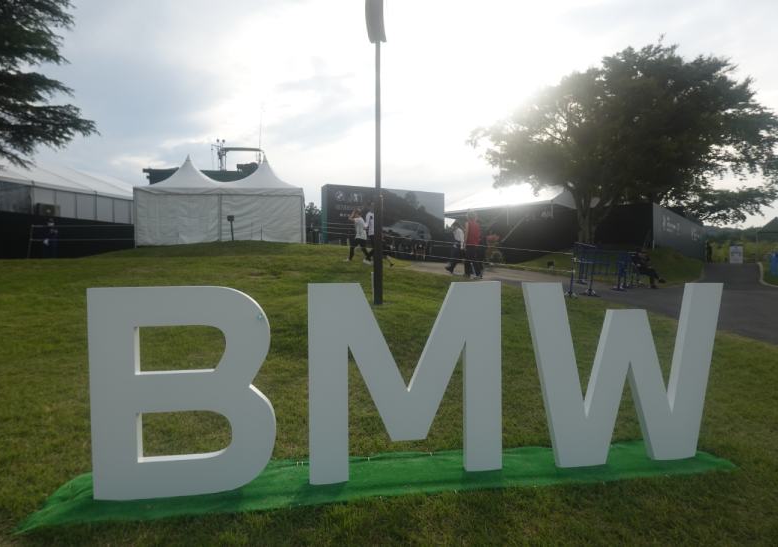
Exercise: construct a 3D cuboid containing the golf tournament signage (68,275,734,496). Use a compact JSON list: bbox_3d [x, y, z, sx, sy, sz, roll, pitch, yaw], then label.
[{"bbox_3d":[0.290,0.661,2.869,3.996,1.200,0.080,-1,2,-8],"label":"golf tournament signage"}]

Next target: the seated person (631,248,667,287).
[{"bbox_3d":[7.830,-0.151,13.800,1.000,1.250,0.580,0,2,12],"label":"seated person"}]

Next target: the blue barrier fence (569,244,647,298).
[{"bbox_3d":[5.419,-0.087,11.300,0.850,1.120,2.800,2,3,45],"label":"blue barrier fence"}]

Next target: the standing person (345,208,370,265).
[{"bbox_3d":[-0.878,-1.048,12.900,0.720,1.550,0.500,0,2,15],"label":"standing person"}]

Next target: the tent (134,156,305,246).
[{"bbox_3d":[-8.060,-3.607,22.865,7.500,4.760,3.750,-1,2,-8],"label":"tent"}]

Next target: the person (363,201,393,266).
[{"bbox_3d":[-0.268,-1.063,12.200,0.750,1.740,0.520,0,2,15],"label":"person"}]

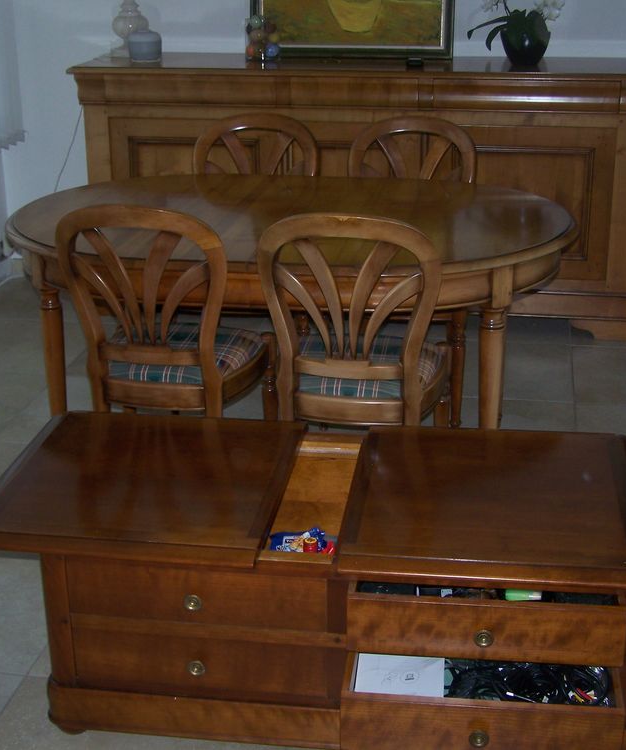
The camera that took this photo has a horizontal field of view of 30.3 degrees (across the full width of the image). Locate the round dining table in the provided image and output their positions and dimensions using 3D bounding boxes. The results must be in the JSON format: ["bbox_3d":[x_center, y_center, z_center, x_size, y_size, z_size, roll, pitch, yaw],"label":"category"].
[{"bbox_3d":[-0.080,-0.122,3.546,1.720,0.760,1.160,3,21,10],"label":"round dining table"}]

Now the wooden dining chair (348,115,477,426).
[{"bbox_3d":[0.307,-0.355,3.888,0.455,0.940,0.510,3,21,10],"label":"wooden dining chair"}]

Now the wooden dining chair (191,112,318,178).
[{"bbox_3d":[-0.226,-0.392,3.999,0.460,0.945,0.510,3,21,10],"label":"wooden dining chair"}]

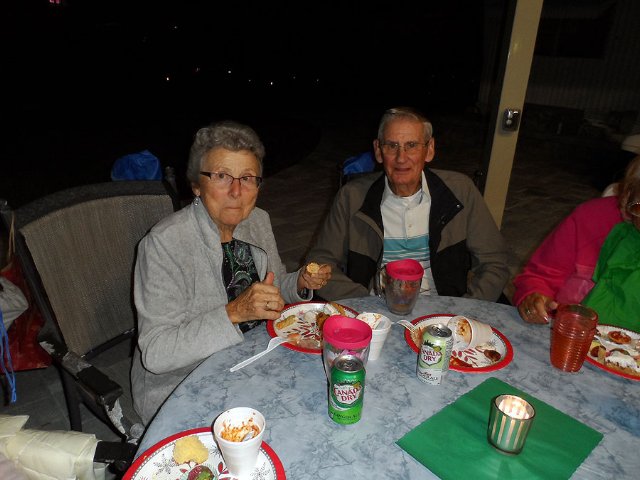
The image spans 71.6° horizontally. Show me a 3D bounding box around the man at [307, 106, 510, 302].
[{"bbox_3d":[0.245,0.219,1.505,0.600,1.260,0.700,4,20,3],"label":"man"}]

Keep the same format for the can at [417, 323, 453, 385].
[{"bbox_3d":[0.252,0.252,0.968,0.066,0.122,0.066,2,20,-1],"label":"can"}]

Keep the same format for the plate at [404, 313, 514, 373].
[{"bbox_3d":[0.346,0.256,1.113,0.258,0.022,0.258,2,20,-1],"label":"plate"}]

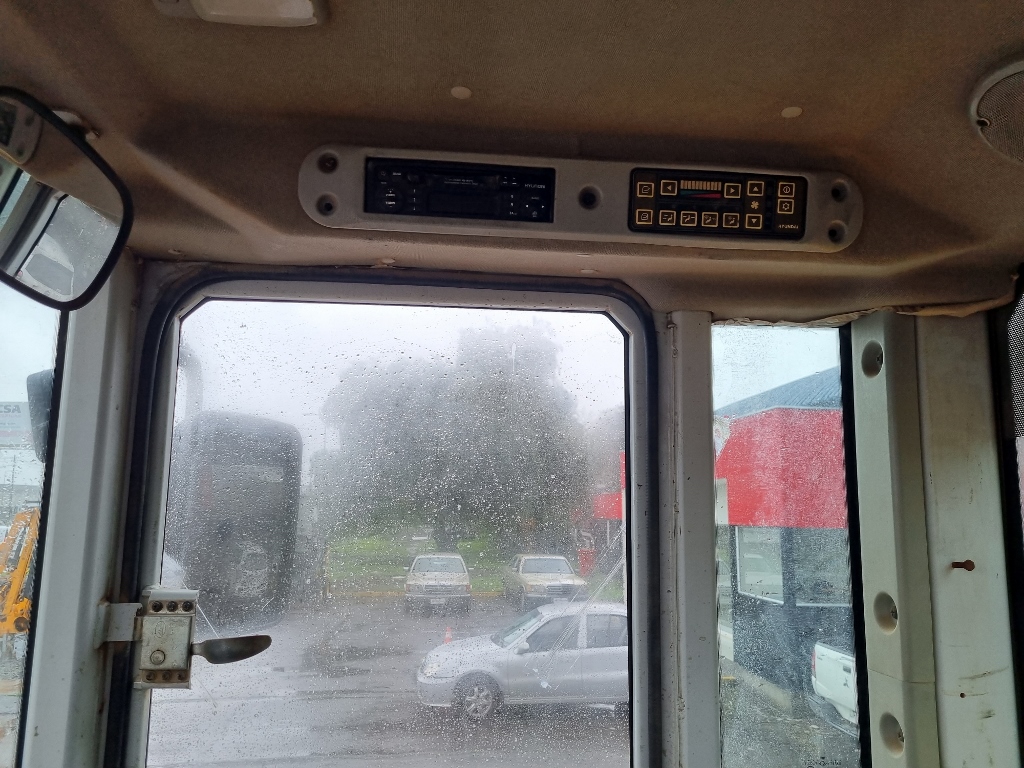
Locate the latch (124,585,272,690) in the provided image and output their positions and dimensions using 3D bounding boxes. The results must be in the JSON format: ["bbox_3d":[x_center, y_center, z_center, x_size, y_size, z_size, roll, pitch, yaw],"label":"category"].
[{"bbox_3d":[-0.296,0.243,0.736,0.131,0.091,0.045,1,-8,-6],"label":"latch"}]

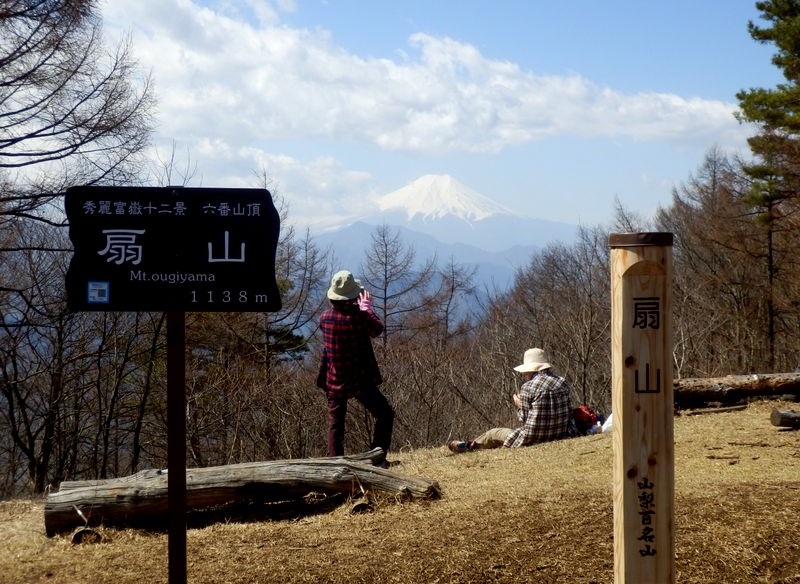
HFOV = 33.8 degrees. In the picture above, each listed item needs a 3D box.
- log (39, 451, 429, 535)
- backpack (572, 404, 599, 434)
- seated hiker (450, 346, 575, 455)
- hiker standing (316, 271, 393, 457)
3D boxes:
[{"bbox_3d":[-1.130,1.453,9.450,2.800,0.470,0.600,-4,1,2],"label":"log"},{"bbox_3d":[1.593,1.097,11.250,0.310,0.310,0.260,-1,2,-14],"label":"backpack"},{"bbox_3d":[0.952,0.902,11.050,0.930,0.870,0.600,1,2,41],"label":"seated hiker"},{"bbox_3d":[-0.340,0.641,10.550,0.560,1.610,0.500,0,2,16],"label":"hiker standing"}]

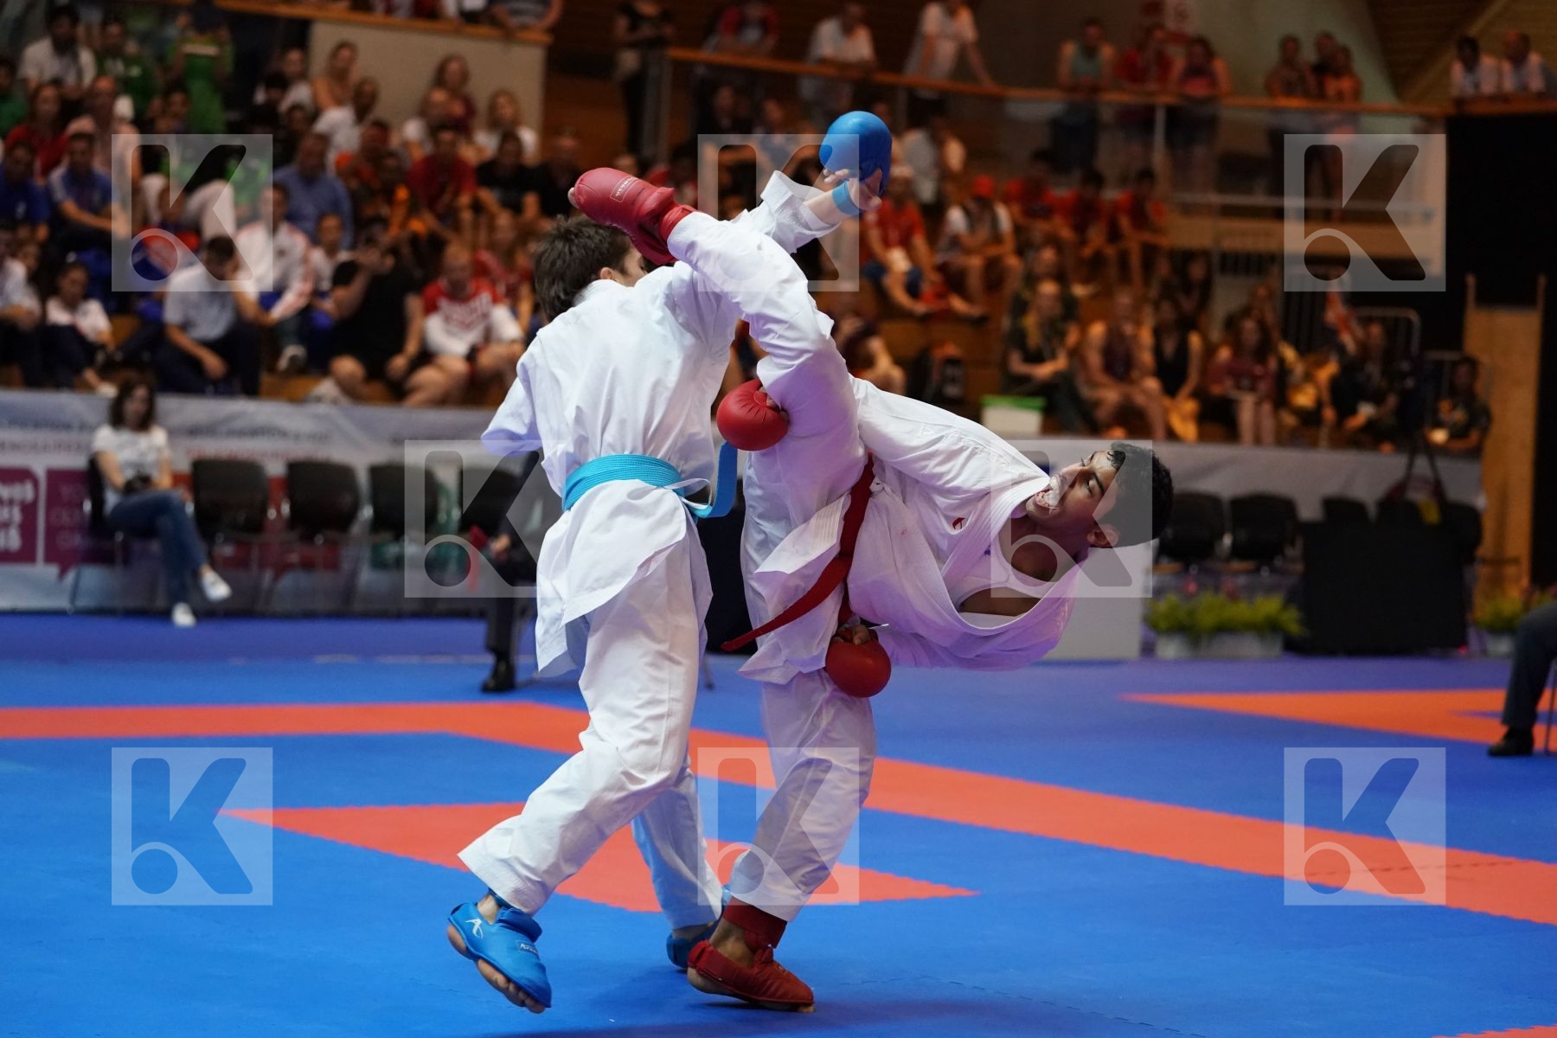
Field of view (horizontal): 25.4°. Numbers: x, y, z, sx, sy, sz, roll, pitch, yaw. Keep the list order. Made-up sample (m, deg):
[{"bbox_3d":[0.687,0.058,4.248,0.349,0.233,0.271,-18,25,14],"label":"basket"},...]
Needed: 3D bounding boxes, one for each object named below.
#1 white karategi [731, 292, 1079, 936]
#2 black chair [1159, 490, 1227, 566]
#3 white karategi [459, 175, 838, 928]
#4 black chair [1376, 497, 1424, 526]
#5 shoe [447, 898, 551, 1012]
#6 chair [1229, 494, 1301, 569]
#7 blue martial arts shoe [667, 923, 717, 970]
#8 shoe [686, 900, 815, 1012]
[{"bbox_3d":[0.232,0.148,6.780,0.720,1.260,0.550,2,1,3],"label":"white karategi"},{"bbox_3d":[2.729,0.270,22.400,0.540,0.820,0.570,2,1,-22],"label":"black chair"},{"bbox_3d":[-0.256,0.070,6.830,0.660,1.420,0.500,1,2,-40],"label":"white karategi"},{"bbox_3d":[4.000,0.273,22.200,0.500,0.830,0.550,2,1,-14],"label":"black chair"},{"bbox_3d":[-0.487,0.786,6.300,0.250,0.125,0.110,41,6,-3],"label":"shoe"},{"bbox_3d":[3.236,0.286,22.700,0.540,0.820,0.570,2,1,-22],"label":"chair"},{"bbox_3d":[-0.113,0.854,7.030,0.255,0.115,0.105,1,2,-40],"label":"blue martial arts shoe"},{"bbox_3d":[-0.056,0.852,6.750,0.250,0.175,0.105,11,4,19],"label":"shoe"}]

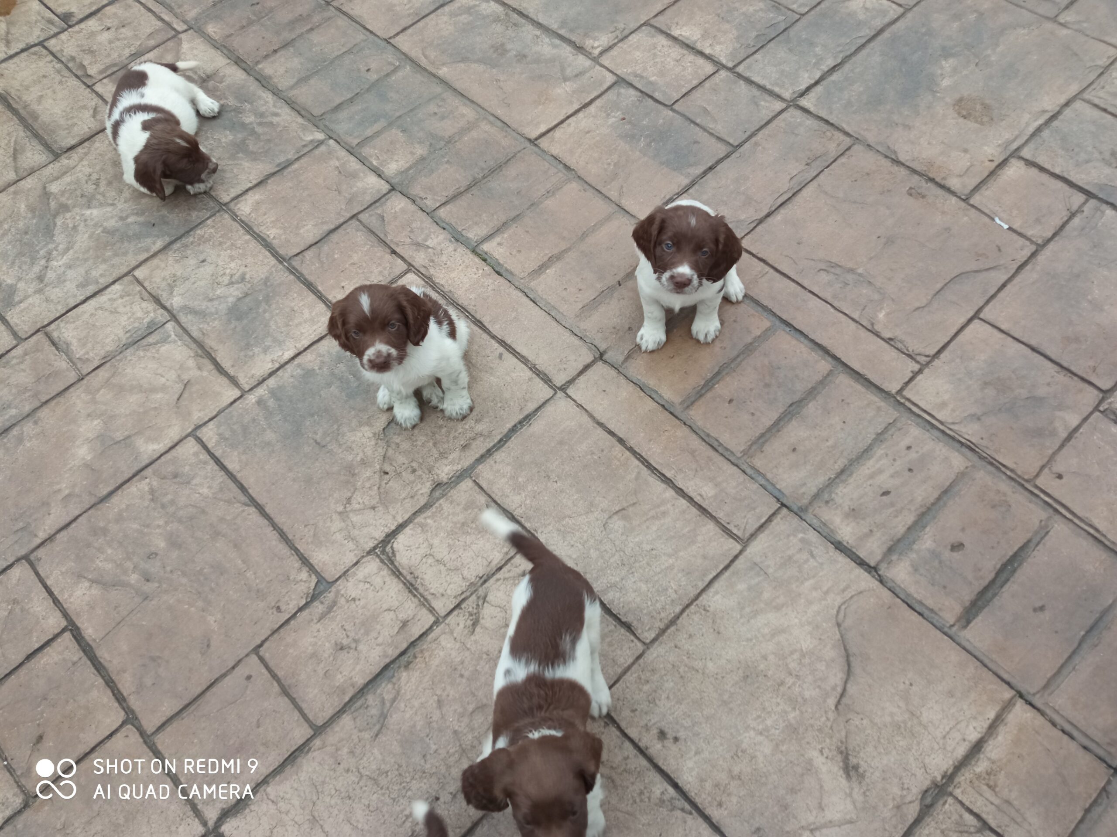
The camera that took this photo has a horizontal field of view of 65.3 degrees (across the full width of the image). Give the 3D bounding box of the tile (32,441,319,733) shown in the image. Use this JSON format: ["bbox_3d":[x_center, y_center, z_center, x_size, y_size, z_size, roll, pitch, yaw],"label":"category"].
[{"bbox_3d":[-0.527,0.220,1.208,0.268,0.030,0.327,-41,65,-19],"label":"tile"}]

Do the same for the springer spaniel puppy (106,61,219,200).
[{"bbox_3d":[-0.708,-0.537,1.587,0.209,0.127,0.290,-14,59,-5],"label":"springer spaniel puppy"}]

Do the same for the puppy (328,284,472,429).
[{"bbox_3d":[-0.206,-0.112,1.227,0.163,0.244,0.194,8,60,9],"label":"puppy"}]

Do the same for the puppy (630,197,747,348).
[{"bbox_3d":[0.196,-0.239,1.273,0.178,0.249,0.209,1,59,4],"label":"puppy"}]

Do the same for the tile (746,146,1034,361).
[{"bbox_3d":[0.536,-0.274,1.435,0.315,0.030,0.344,-41,65,-19],"label":"tile"}]

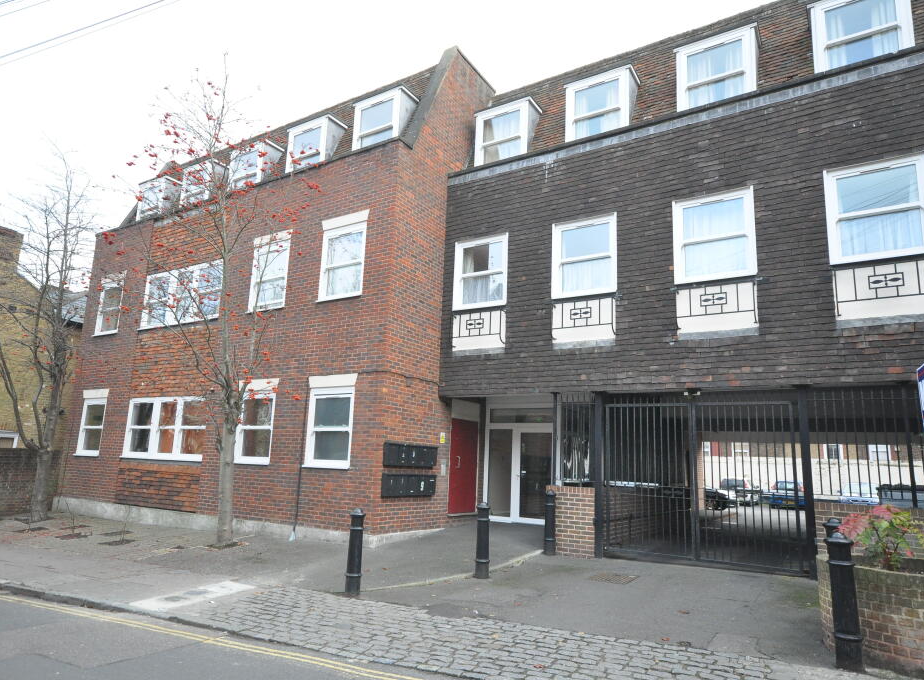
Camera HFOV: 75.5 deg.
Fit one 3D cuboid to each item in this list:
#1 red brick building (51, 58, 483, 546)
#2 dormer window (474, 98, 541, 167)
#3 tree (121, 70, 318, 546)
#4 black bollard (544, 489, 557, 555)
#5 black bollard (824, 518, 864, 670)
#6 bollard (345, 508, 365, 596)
[{"bbox_3d":[-3.627,-0.509,17.843,11.150,10.950,9.000,-5,-13,32],"label":"red brick building"},{"bbox_3d":[1.034,-4.506,13.547,1.380,1.420,0.720,-5,-13,32],"label":"dormer window"},{"bbox_3d":[-5.123,-1.031,11.729,3.700,9.600,3.400,-5,-13,32],"label":"tree"},{"bbox_3d":[1.490,3.093,10.137,0.200,1.045,0.200,-5,-13,32],"label":"black bollard"},{"bbox_3d":[3.172,2.143,4.937,0.210,1.045,0.210,-5,-13,32],"label":"black bollard"},{"bbox_3d":[-1.376,2.719,7.691,0.205,1.045,0.205,2,-11,0],"label":"bollard"}]

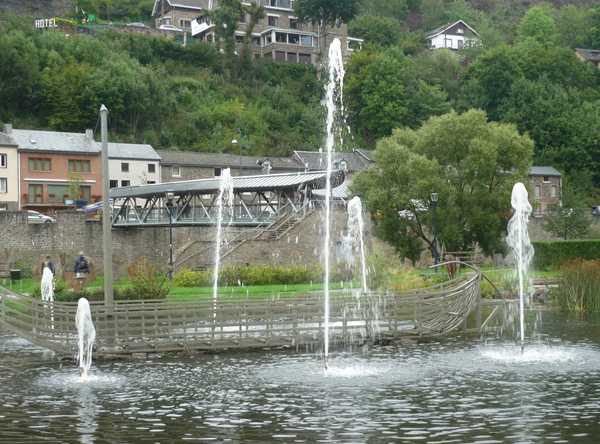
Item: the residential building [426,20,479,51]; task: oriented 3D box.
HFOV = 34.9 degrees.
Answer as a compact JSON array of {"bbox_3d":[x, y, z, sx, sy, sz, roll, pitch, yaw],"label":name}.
[{"bbox_3d":[29.950,-35.286,186.000,9.300,6.600,8.300,-1,0,-14],"label":"residential building"}]

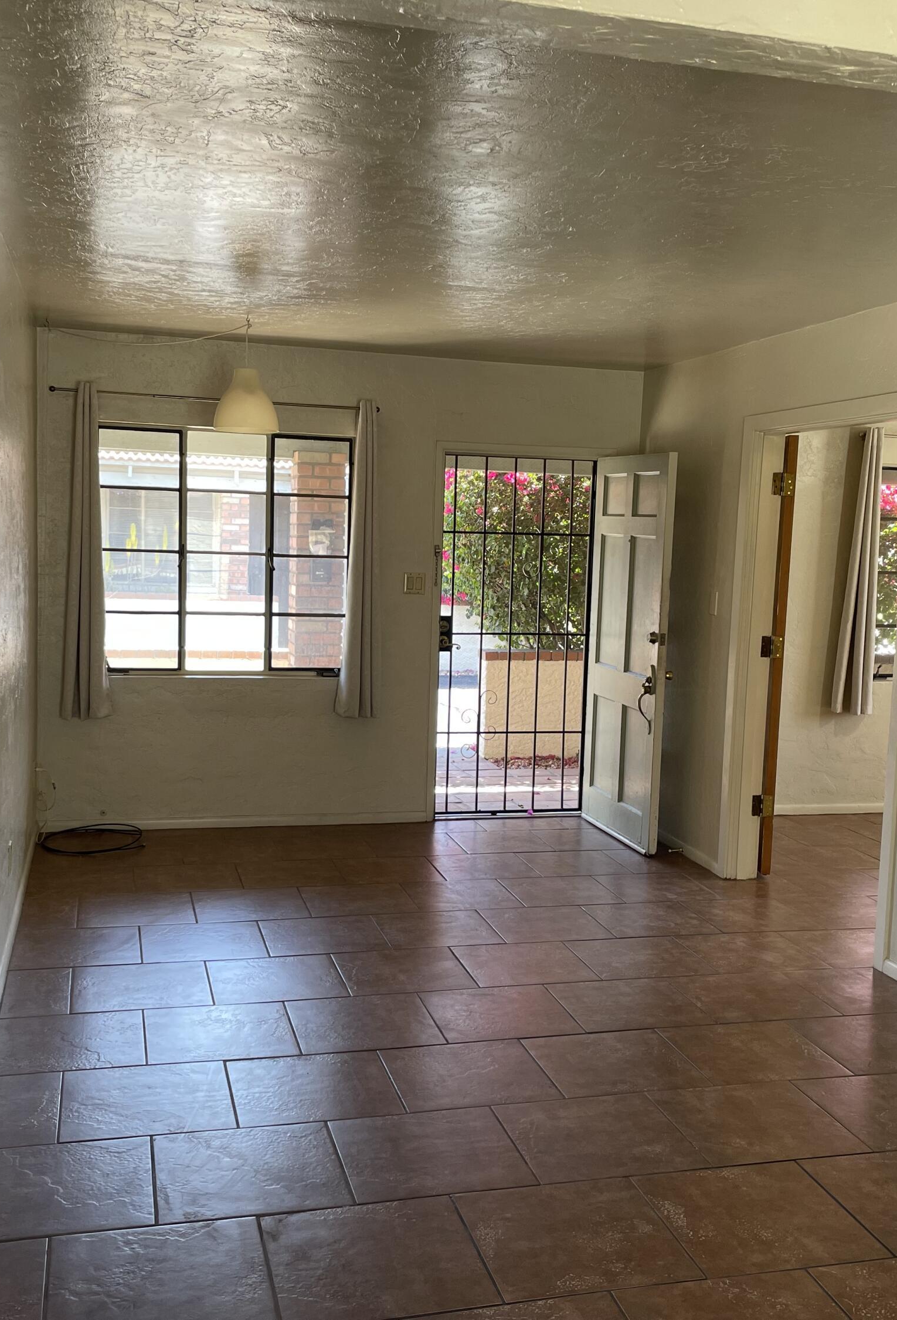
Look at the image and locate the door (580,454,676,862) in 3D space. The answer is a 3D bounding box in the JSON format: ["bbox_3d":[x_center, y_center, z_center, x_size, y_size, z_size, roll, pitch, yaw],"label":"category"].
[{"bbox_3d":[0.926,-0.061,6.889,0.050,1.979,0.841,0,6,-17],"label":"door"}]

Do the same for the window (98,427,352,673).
[{"bbox_3d":[-1.137,-0.545,6.833,1.319,1.246,0.120,0,6,-15],"label":"window"}]

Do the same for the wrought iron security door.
[{"bbox_3d":[0.359,-0.108,7.268,0.864,1.976,0.130,0,6,-15],"label":"wrought iron security door"}]

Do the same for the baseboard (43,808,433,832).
[{"bbox_3d":[-1.087,0.848,6.942,2.040,0.058,0.016,0,6,-15],"label":"baseboard"}]

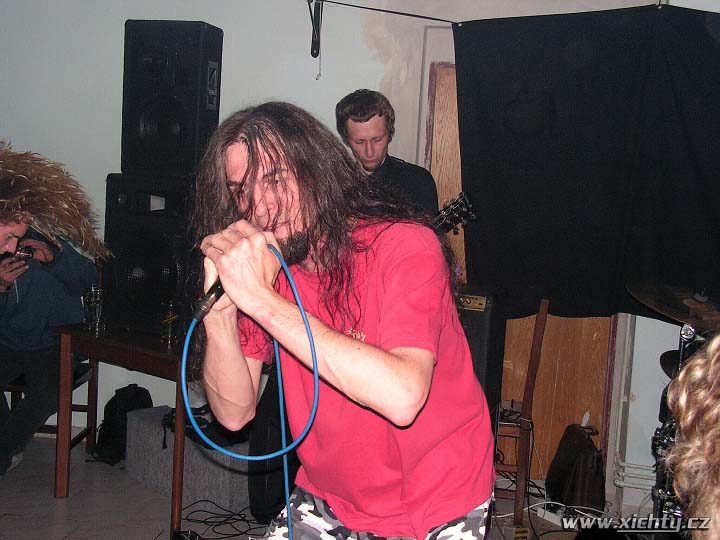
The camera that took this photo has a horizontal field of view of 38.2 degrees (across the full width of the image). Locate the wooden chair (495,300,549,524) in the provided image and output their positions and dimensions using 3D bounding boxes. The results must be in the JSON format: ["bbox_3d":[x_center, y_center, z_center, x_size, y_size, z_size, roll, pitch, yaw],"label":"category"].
[{"bbox_3d":[0.549,0.574,4.672,0.500,0.985,0.430,4,7,7],"label":"wooden chair"}]

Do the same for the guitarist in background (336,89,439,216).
[{"bbox_3d":[-0.033,0.278,3.554,0.550,1.760,0.420,4,7,6],"label":"guitarist in background"}]

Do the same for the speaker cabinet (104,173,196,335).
[{"bbox_3d":[-0.865,-0.090,4.653,0.420,0.658,0.370,5,7,13],"label":"speaker cabinet"}]

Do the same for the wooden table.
[{"bbox_3d":[-0.798,0.624,4.623,0.770,0.745,0.820,7,8,30],"label":"wooden table"}]

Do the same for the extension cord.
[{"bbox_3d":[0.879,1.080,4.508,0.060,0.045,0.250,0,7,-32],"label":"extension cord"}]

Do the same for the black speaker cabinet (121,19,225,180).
[{"bbox_3d":[-0.814,-0.738,4.567,0.352,0.651,0.290,5,7,13],"label":"black speaker cabinet"}]

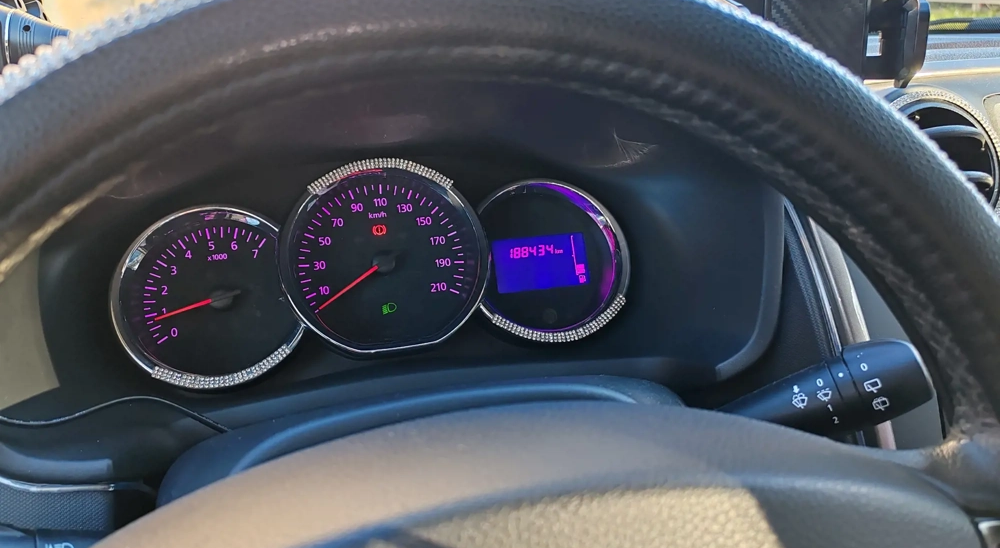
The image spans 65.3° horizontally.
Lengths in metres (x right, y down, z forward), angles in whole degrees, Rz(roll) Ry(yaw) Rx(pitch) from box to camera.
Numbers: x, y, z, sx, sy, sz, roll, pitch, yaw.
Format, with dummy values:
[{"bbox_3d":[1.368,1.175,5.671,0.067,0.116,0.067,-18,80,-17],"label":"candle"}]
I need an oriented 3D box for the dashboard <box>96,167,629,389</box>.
[{"bbox_3d":[-0.066,-0.005,0.451,0.290,0.124,0.050,-6,-14,-14],"label":"dashboard"}]

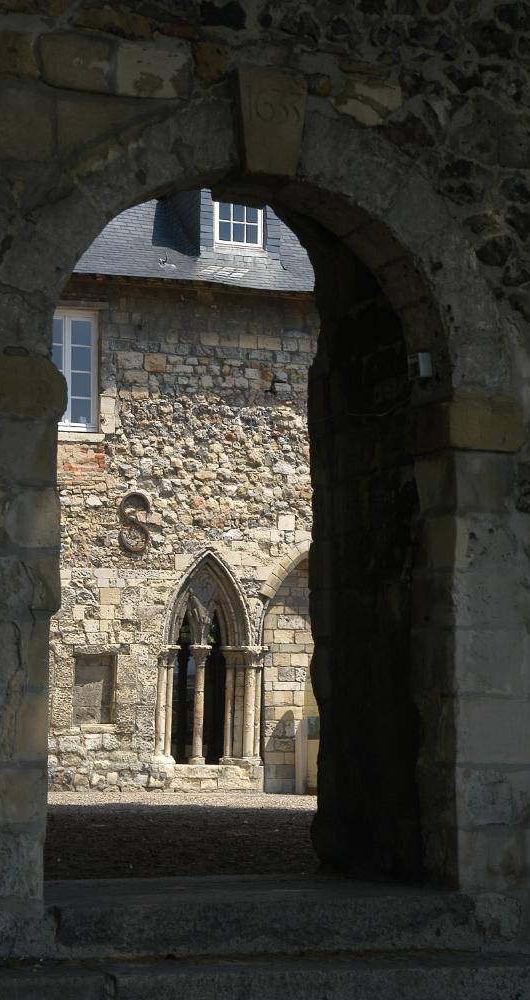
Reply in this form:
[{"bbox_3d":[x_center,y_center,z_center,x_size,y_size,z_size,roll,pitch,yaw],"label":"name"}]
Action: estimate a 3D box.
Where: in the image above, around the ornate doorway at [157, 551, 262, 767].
[{"bbox_3d":[-0.845,2.489,32.500,1.583,3.313,0.500,3,-7,-20],"label":"ornate doorway"}]

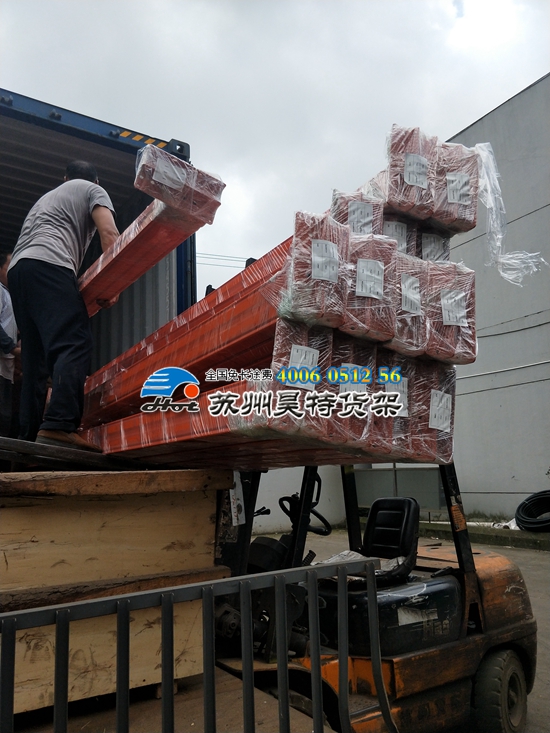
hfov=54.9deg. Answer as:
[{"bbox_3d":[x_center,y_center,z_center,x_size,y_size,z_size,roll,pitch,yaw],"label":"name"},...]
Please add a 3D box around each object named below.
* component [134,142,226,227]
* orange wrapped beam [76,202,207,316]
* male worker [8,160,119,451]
[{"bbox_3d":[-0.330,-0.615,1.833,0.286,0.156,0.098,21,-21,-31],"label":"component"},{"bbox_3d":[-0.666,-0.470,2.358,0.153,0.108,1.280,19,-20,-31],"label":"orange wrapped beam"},{"bbox_3d":[-1.120,-0.390,2.820,0.520,1.620,0.600,-5,-11,10],"label":"male worker"}]

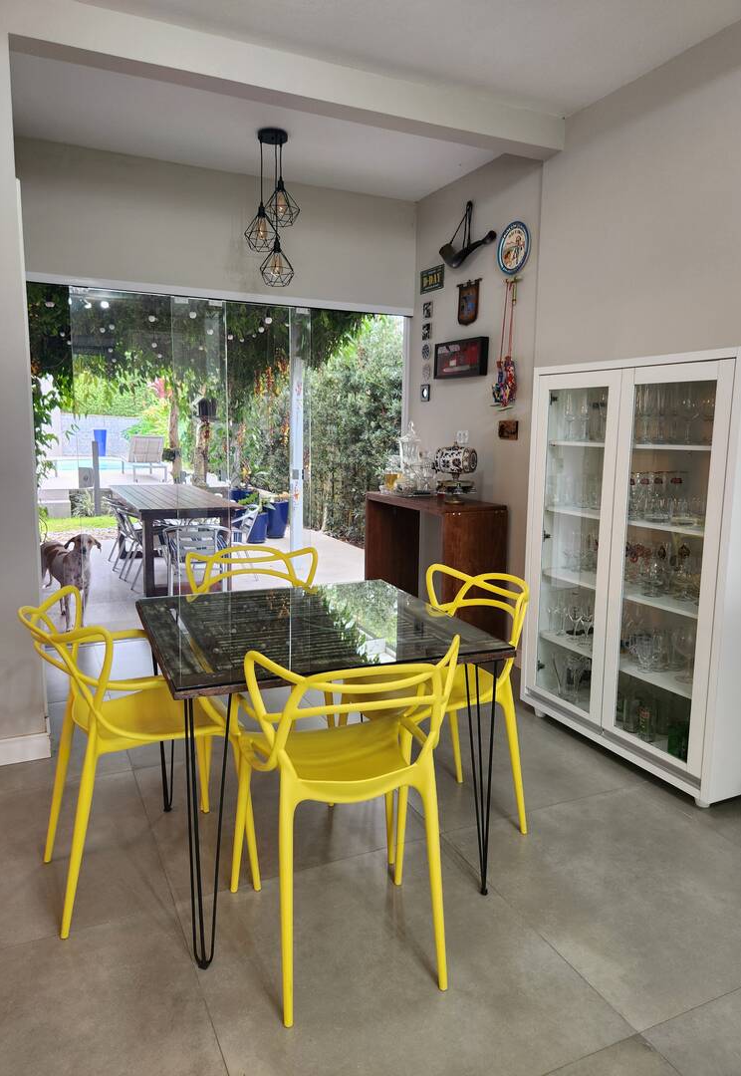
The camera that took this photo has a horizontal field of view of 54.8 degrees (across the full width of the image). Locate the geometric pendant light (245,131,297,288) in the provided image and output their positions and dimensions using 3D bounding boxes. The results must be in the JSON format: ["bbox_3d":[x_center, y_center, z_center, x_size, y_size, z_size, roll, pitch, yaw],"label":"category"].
[{"bbox_3d":[-0.535,-1.789,3.909,0.300,0.785,0.280,-3,10,-25],"label":"geometric pendant light"}]

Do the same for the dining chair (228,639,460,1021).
[{"bbox_3d":[-0.075,0.656,1.880,0.542,0.860,0.580,-2,9,-18],"label":"dining chair"}]

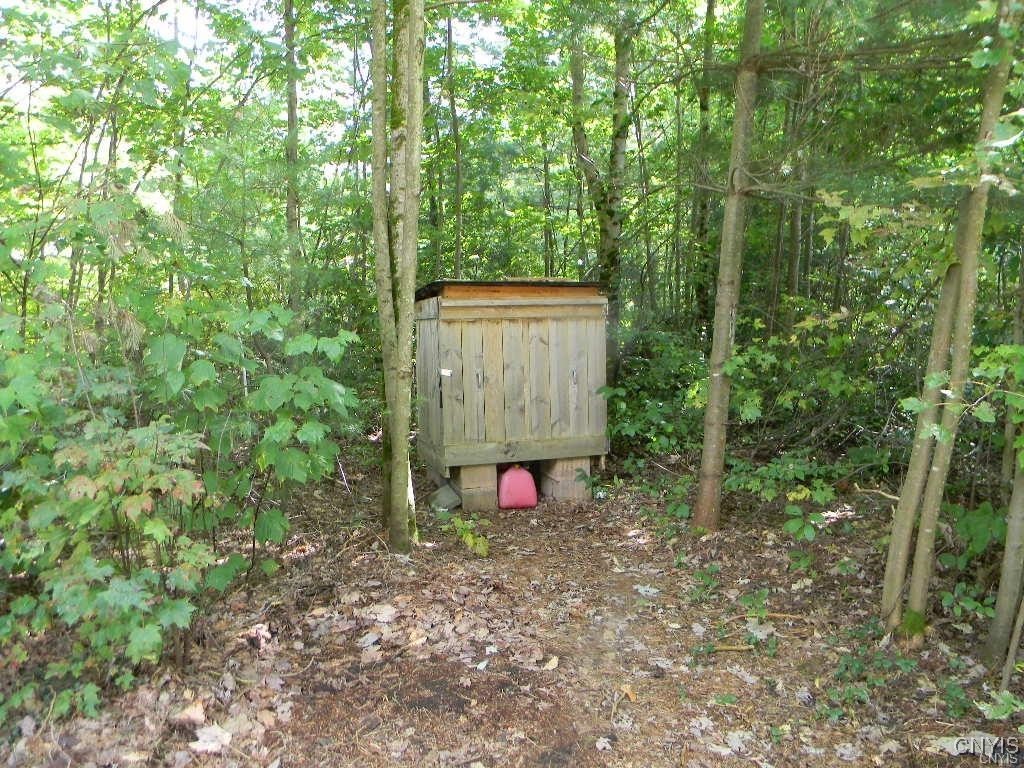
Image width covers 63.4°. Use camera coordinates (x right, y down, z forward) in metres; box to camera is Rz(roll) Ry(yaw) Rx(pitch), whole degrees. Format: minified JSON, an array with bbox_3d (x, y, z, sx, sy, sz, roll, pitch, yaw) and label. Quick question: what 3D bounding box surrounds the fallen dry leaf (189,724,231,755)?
[{"bbox_3d":[-1.009,1.188,2.764,0.142,0.050,0.130,-3,5,-20],"label":"fallen dry leaf"}]

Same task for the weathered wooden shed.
[{"bbox_3d":[-0.014,0.029,6.599,1.296,1.629,1.086,-3,5,-16],"label":"weathered wooden shed"}]

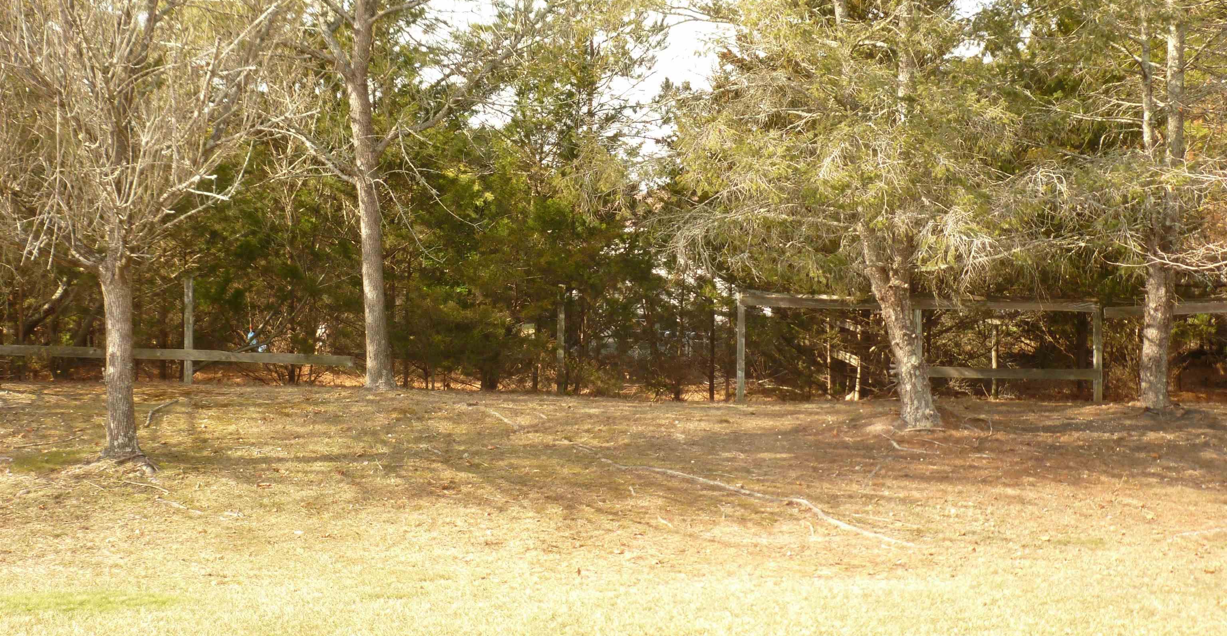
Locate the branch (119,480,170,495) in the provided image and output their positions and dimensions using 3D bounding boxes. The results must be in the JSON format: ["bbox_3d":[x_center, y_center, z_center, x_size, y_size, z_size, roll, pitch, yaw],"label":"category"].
[{"bbox_3d":[-3.673,1.327,12.500,0.723,0.040,0.070,0,1,44],"label":"branch"}]

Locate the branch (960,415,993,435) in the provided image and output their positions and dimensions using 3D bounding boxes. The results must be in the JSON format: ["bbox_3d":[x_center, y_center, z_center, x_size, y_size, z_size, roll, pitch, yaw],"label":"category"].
[{"bbox_3d":[4.140,1.230,18.200,0.370,0.160,0.500,0,1,0],"label":"branch"}]

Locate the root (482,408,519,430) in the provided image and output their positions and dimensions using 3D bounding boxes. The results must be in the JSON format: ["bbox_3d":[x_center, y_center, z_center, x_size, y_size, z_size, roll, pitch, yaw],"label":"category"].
[{"bbox_3d":[-1.283,1.143,18.200,0.120,0.080,1.770,0,1,-16],"label":"root"}]

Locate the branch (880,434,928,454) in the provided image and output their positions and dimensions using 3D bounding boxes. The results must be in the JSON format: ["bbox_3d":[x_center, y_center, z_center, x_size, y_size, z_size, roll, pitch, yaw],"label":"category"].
[{"bbox_3d":[3.051,1.319,16.800,0.180,0.060,1.135,0,1,-14],"label":"branch"}]

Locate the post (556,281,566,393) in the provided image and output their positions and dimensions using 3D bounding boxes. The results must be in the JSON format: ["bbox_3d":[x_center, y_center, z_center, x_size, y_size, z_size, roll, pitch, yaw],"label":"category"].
[{"bbox_3d":[-0.698,0.291,21.300,0.100,1.478,0.100,0,1,-3],"label":"post"}]

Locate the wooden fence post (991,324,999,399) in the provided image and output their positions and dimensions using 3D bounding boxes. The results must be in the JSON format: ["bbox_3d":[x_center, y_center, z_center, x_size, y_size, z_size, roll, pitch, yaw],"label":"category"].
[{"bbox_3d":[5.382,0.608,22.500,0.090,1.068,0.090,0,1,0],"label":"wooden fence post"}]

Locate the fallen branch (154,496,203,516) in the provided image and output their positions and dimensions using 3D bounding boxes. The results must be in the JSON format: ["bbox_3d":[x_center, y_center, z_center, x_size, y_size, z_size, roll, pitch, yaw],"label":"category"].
[{"bbox_3d":[-3.214,1.386,11.800,0.100,0.050,0.831,0,1,-38],"label":"fallen branch"}]

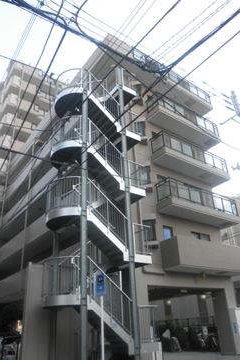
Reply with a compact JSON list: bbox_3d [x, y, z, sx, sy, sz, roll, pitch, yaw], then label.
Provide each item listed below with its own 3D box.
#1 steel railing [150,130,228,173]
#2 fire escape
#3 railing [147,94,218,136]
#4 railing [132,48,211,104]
[{"bbox_3d":[4.267,-1.301,17.586,5.590,0.969,1.193,16,-33,-33],"label":"steel railing"},{"bbox_3d":[-1.080,0.312,12.352,4.080,13.546,2.315,16,-33,-33],"label":"fire escape"},{"bbox_3d":[4.138,-3.815,18.882,5.590,1.020,1.193,16,-33,-33],"label":"railing"},{"bbox_3d":[3.388,-6.468,19.677,7.201,0.877,1.112,16,-33,-33],"label":"railing"}]

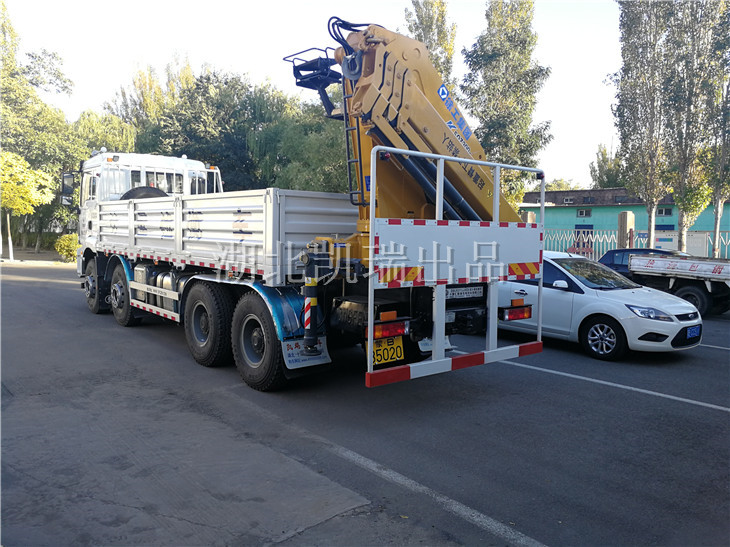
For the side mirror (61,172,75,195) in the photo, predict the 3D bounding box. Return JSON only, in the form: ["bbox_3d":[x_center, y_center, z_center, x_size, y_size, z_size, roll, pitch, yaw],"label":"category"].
[{"bbox_3d":[-6.274,-1.898,12.003,0.130,0.450,0.240,4,5,38],"label":"side mirror"}]

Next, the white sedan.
[{"bbox_3d":[3.174,0.366,9.597,1.840,1.490,4.450,-2,5,-39],"label":"white sedan"}]

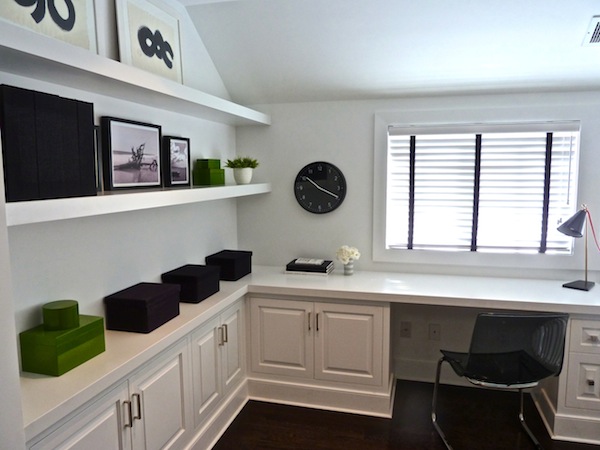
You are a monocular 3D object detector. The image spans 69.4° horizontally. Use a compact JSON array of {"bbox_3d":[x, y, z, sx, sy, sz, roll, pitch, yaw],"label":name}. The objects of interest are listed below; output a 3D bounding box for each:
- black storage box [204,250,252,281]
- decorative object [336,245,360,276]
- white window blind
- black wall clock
[{"bbox_3d":[-0.464,0.263,2.871,0.210,0.150,0.260,1,7,16],"label":"black storage box"},{"bbox_3d":[0.321,0.230,2.888,0.164,0.192,0.155,1,7,16],"label":"decorative object"},{"bbox_3d":[1.115,-0.232,2.744,1.099,0.803,0.060,1,7,16],"label":"white window blind"},{"bbox_3d":[0.140,-0.258,2.987,0.364,0.364,0.042,1,7,16],"label":"black wall clock"}]

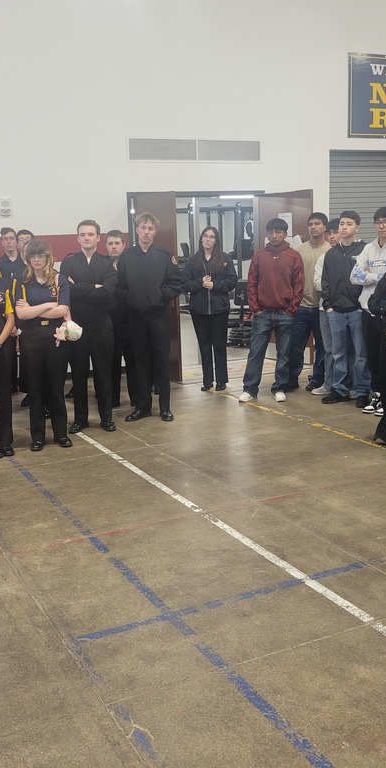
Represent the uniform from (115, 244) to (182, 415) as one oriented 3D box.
[{"bbox_3d":[-0.411,-0.510,7.209,0.560,1.550,0.360,0,11,11],"label":"uniform"}]

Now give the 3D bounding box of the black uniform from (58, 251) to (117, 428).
[{"bbox_3d":[-0.899,-0.385,6.606,0.530,1.500,0.340,-3,10,-4],"label":"black uniform"}]

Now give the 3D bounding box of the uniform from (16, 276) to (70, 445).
[{"bbox_3d":[-1.215,-0.195,6.242,0.430,1.343,0.340,-3,10,-6],"label":"uniform"}]

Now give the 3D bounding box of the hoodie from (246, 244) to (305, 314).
[{"bbox_3d":[0.829,-1.060,7.720,0.547,0.690,0.320,-1,11,8],"label":"hoodie"}]

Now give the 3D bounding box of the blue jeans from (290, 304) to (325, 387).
[{"bbox_3d":[1.216,-0.476,8.266,0.430,0.940,0.310,4,12,30],"label":"blue jeans"}]

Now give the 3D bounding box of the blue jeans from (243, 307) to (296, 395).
[{"bbox_3d":[0.769,-0.326,7.863,0.523,0.860,0.320,0,11,10],"label":"blue jeans"}]

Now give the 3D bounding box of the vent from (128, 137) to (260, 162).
[{"bbox_3d":[0.031,-2.899,9.516,1.760,0.270,0.050,-6,11,-22],"label":"vent"}]

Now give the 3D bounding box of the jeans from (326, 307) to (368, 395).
[{"bbox_3d":[1.508,-0.340,7.456,0.400,0.920,0.310,3,11,24],"label":"jeans"}]

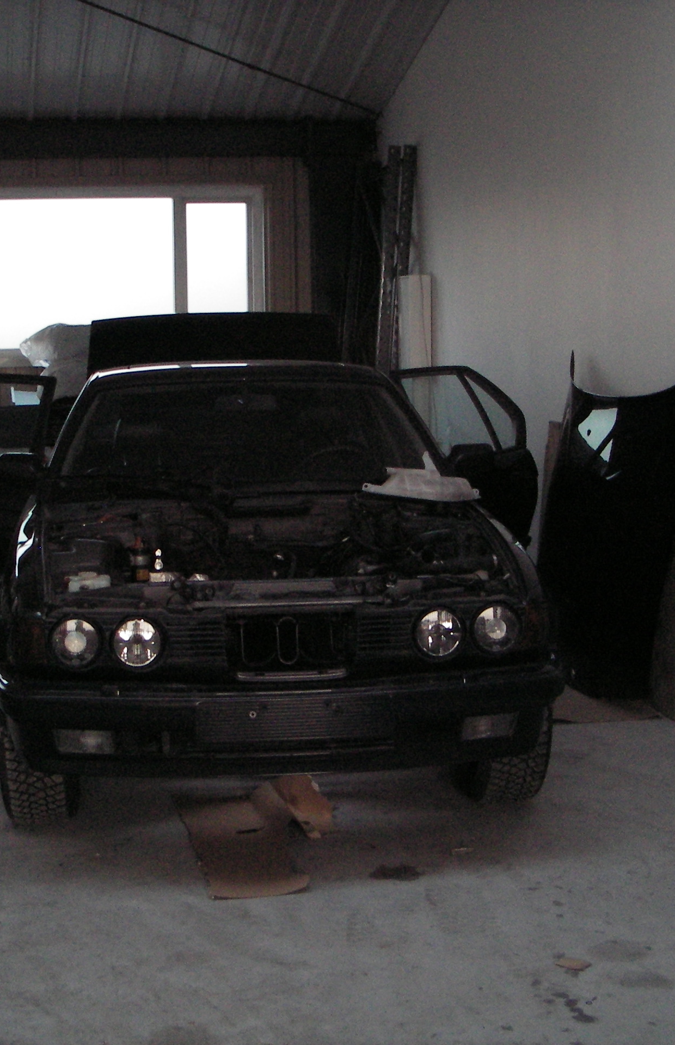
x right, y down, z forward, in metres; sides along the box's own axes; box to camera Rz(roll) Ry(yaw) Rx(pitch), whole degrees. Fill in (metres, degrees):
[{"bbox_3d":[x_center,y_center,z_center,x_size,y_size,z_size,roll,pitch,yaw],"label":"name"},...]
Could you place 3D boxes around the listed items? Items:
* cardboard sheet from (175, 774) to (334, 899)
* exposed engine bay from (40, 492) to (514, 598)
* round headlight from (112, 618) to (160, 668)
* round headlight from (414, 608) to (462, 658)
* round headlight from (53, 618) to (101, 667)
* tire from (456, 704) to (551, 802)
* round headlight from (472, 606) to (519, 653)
[{"bbox_3d":[-0.252,0.917,4.740,0.420,0.090,1.120,-2,7,-12],"label":"cardboard sheet"},{"bbox_3d":[-0.223,0.163,4.971,1.420,0.400,1.150,-2,7,-7],"label":"exposed engine bay"},{"bbox_3d":[-0.545,0.324,4.184,0.136,0.136,0.090,-2,7,-7],"label":"round headlight"},{"bbox_3d":[0.289,0.316,4.367,0.145,0.145,0.080,-2,7,-7],"label":"round headlight"},{"bbox_3d":[-0.723,0.331,4.233,0.145,0.145,0.080,-2,7,-7],"label":"round headlight"},{"bbox_3d":[0.532,0.597,5.041,0.226,0.640,0.640,-2,7,-7],"label":"tire"},{"bbox_3d":[0.445,0.294,4.334,0.136,0.136,0.090,-2,7,-7],"label":"round headlight"}]

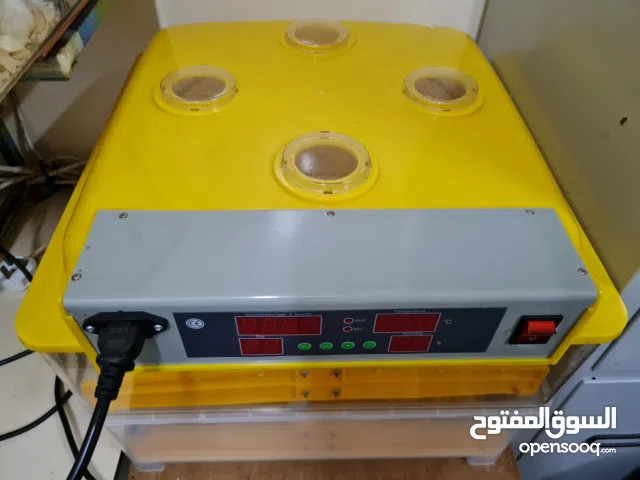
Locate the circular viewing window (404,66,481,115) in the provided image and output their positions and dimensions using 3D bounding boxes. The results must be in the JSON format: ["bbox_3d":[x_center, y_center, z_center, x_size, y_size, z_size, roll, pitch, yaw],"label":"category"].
[{"bbox_3d":[0.105,-0.132,0.420,0.064,0.010,0.064,1,45,-1],"label":"circular viewing window"}]

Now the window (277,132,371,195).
[{"bbox_3d":[0.005,-0.057,0.343,0.064,0.010,0.064,0,45,-2],"label":"window"}]

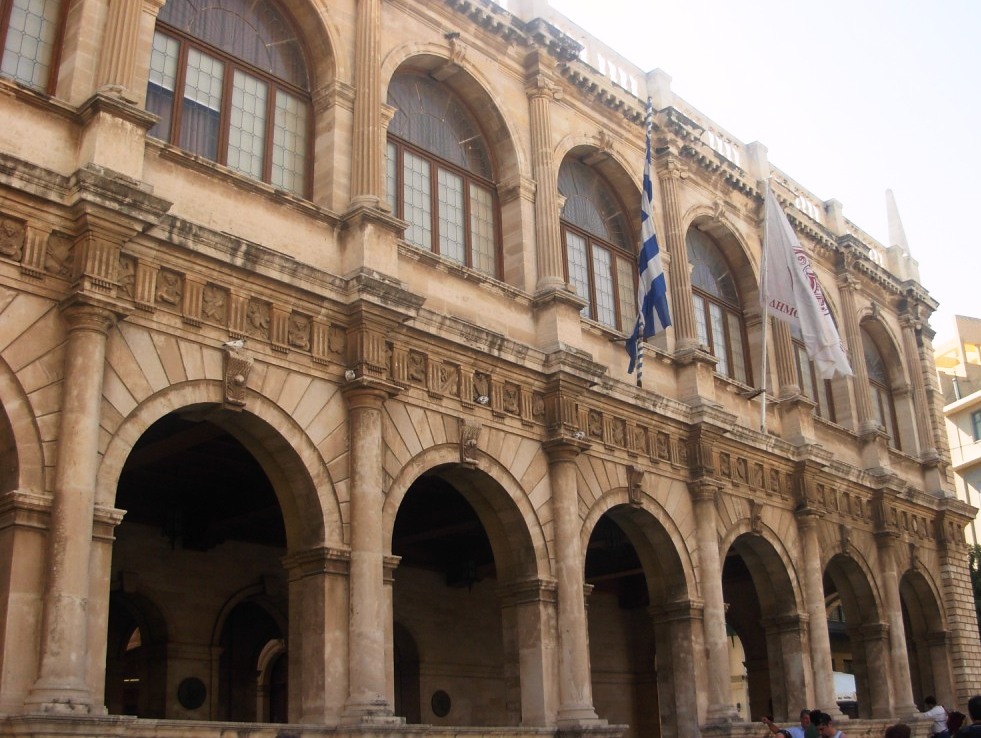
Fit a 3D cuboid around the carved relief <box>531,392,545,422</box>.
[{"bbox_3d":[0.729,0.545,16.036,0.105,0.435,0.300,-21,-28,40],"label":"carved relief"}]

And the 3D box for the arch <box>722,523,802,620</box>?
[{"bbox_3d":[4.555,3.537,19.427,0.629,1.591,3.182,-21,-28,40],"label":"arch"}]

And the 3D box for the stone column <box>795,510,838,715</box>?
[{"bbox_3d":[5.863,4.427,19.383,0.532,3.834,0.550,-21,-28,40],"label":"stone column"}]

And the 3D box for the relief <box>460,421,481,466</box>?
[{"bbox_3d":[-0.263,0.928,13.830,0.248,0.586,0.319,-21,-28,40],"label":"relief"}]

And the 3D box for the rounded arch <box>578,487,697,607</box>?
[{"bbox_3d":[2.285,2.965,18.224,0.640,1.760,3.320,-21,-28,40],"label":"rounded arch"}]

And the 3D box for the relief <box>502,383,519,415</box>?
[{"bbox_3d":[0.309,0.456,16.682,0.090,0.452,0.360,-21,-28,40],"label":"relief"}]

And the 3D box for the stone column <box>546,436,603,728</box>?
[{"bbox_3d":[1.080,2.992,15.068,0.666,4.033,0.666,-2,-21,-1],"label":"stone column"}]

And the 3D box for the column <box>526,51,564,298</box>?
[{"bbox_3d":[0.872,-2.936,16.660,0.461,4.153,0.497,-2,-21,-1],"label":"column"}]

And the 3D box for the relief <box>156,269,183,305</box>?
[{"bbox_3d":[-3.769,-0.969,12.658,0.090,0.452,0.360,-21,-28,40],"label":"relief"}]

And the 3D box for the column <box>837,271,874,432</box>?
[{"bbox_3d":[8.690,-0.443,25.280,0.525,3.975,0.563,-21,-28,40],"label":"column"}]

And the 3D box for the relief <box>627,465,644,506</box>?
[{"bbox_3d":[2.199,1.752,16.265,0.248,0.586,0.319,-21,-28,40],"label":"relief"}]

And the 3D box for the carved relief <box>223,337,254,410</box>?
[{"bbox_3d":[-2.812,0.103,11.932,0.259,0.659,0.289,-21,-28,40],"label":"carved relief"}]

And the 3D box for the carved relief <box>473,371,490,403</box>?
[{"bbox_3d":[-0.136,0.264,16.263,0.090,0.452,0.360,-21,-28,40],"label":"carved relief"}]

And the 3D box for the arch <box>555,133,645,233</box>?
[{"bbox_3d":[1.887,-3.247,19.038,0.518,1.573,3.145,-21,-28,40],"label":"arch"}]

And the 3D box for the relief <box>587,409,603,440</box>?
[{"bbox_3d":[1.624,0.874,16.650,0.081,0.455,0.303,-21,-28,40],"label":"relief"}]

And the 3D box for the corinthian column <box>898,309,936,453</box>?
[{"bbox_3d":[11.793,0.505,29.802,0.500,4.280,0.620,-21,-28,40],"label":"corinthian column"}]

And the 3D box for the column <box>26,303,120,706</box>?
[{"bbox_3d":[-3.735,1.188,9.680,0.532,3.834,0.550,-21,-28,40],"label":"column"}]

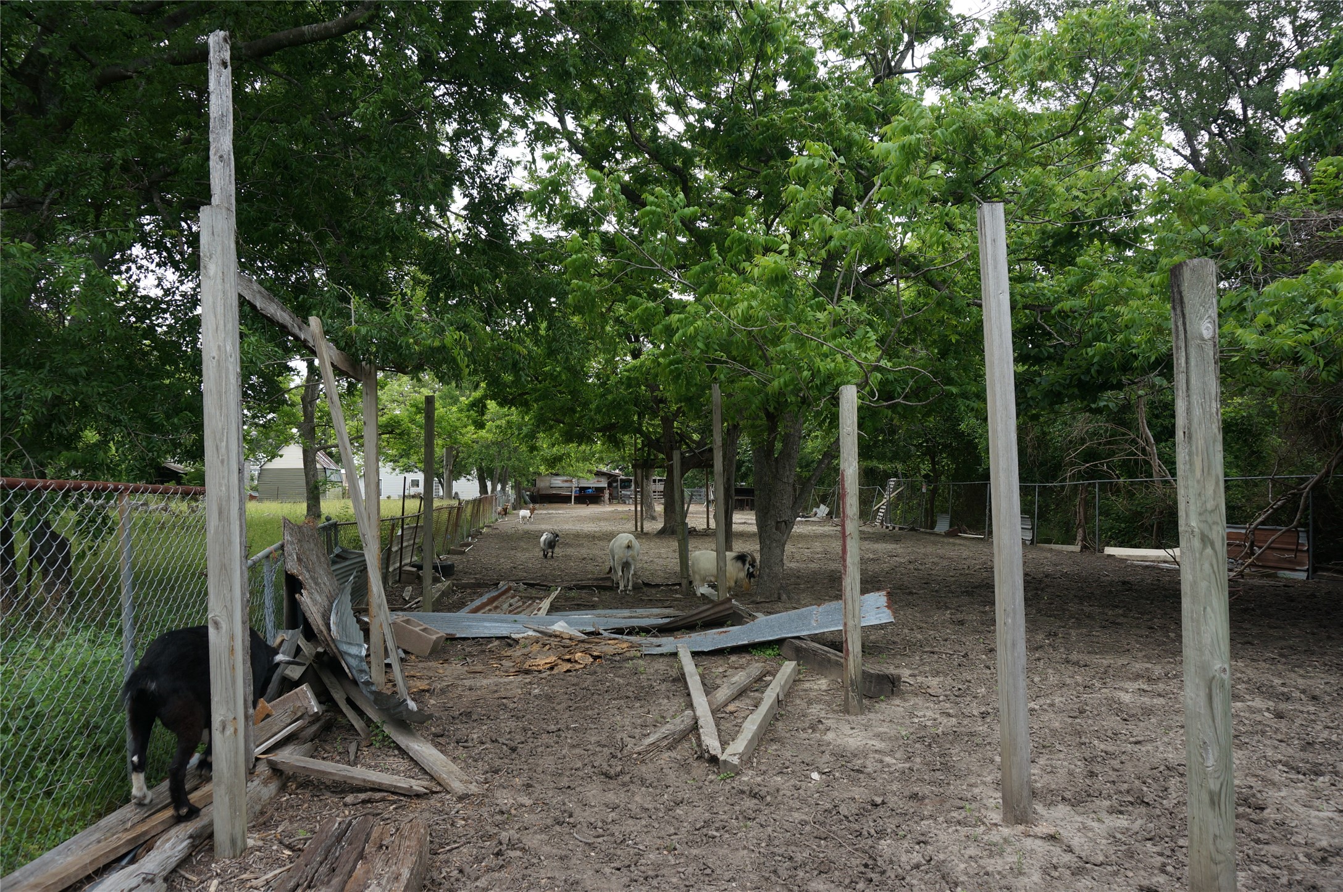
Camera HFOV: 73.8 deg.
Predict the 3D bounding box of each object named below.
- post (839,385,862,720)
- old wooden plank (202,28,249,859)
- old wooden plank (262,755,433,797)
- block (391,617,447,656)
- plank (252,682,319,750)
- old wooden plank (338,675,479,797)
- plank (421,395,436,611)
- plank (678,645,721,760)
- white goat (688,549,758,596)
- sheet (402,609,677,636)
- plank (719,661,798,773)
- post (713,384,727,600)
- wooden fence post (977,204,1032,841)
[{"bbox_3d":[1.100,0.621,5.468,0.086,1.990,0.086,0,-3,-2],"label":"post"},{"bbox_3d":[-1.727,-0.049,3.468,0.095,3.170,0.135,-2,-3,-8],"label":"old wooden plank"},{"bbox_3d":[-1.512,1.544,4.227,0.767,0.040,0.095,9,-3,1],"label":"old wooden plank"},{"bbox_3d":[-2.251,1.703,7.950,0.395,0.194,0.190,20,4,14],"label":"block"},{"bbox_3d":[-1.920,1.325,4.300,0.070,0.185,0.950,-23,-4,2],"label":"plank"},{"bbox_3d":[-1.490,1.526,4.825,0.135,0.045,2.073,2,0,-35],"label":"old wooden plank"},{"bbox_3d":[-2.816,0.701,10.405,0.092,2.573,0.092,0,-3,-2],"label":"plank"},{"bbox_3d":[0.147,1.614,5.953,0.092,0.045,3.151,-1,-3,-2],"label":"plank"},{"bbox_3d":[0.713,1.724,12.285,0.950,0.648,0.320,-1,-3,6],"label":"white goat"},{"bbox_3d":[-1.489,1.724,8.634,2.850,0.090,0.703,0,3,0],"label":"sheet"},{"bbox_3d":[0.585,1.588,5.447,0.085,0.077,2.487,-1,-3,14],"label":"plank"},{"bbox_3d":[0.583,0.563,10.809,0.090,2.648,0.090,-1,-3,-7],"label":"post"},{"bbox_3d":[1.427,0.253,3.846,0.092,2.657,0.092,-1,-4,-2],"label":"wooden fence post"}]

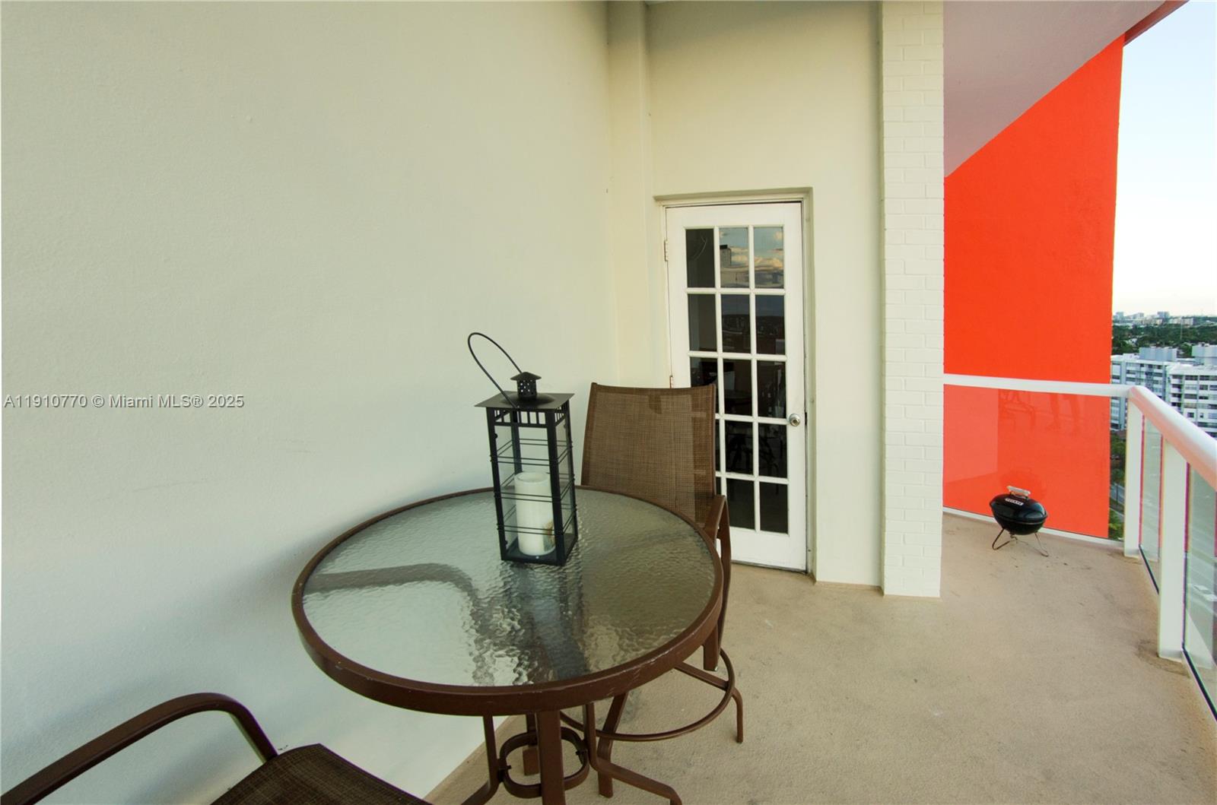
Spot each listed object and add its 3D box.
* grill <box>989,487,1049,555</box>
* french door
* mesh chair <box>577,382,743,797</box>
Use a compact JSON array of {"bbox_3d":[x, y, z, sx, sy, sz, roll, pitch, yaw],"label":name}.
[{"bbox_3d":[2.630,0.749,3.240,0.295,0.380,0.295,-4,7,-34],"label":"grill"},{"bbox_3d":[0.735,-0.077,2.930,0.760,2.070,0.050,2,6,12],"label":"french door"},{"bbox_3d":[0.127,0.568,1.900,0.660,1.170,0.720,2,6,15],"label":"mesh chair"}]

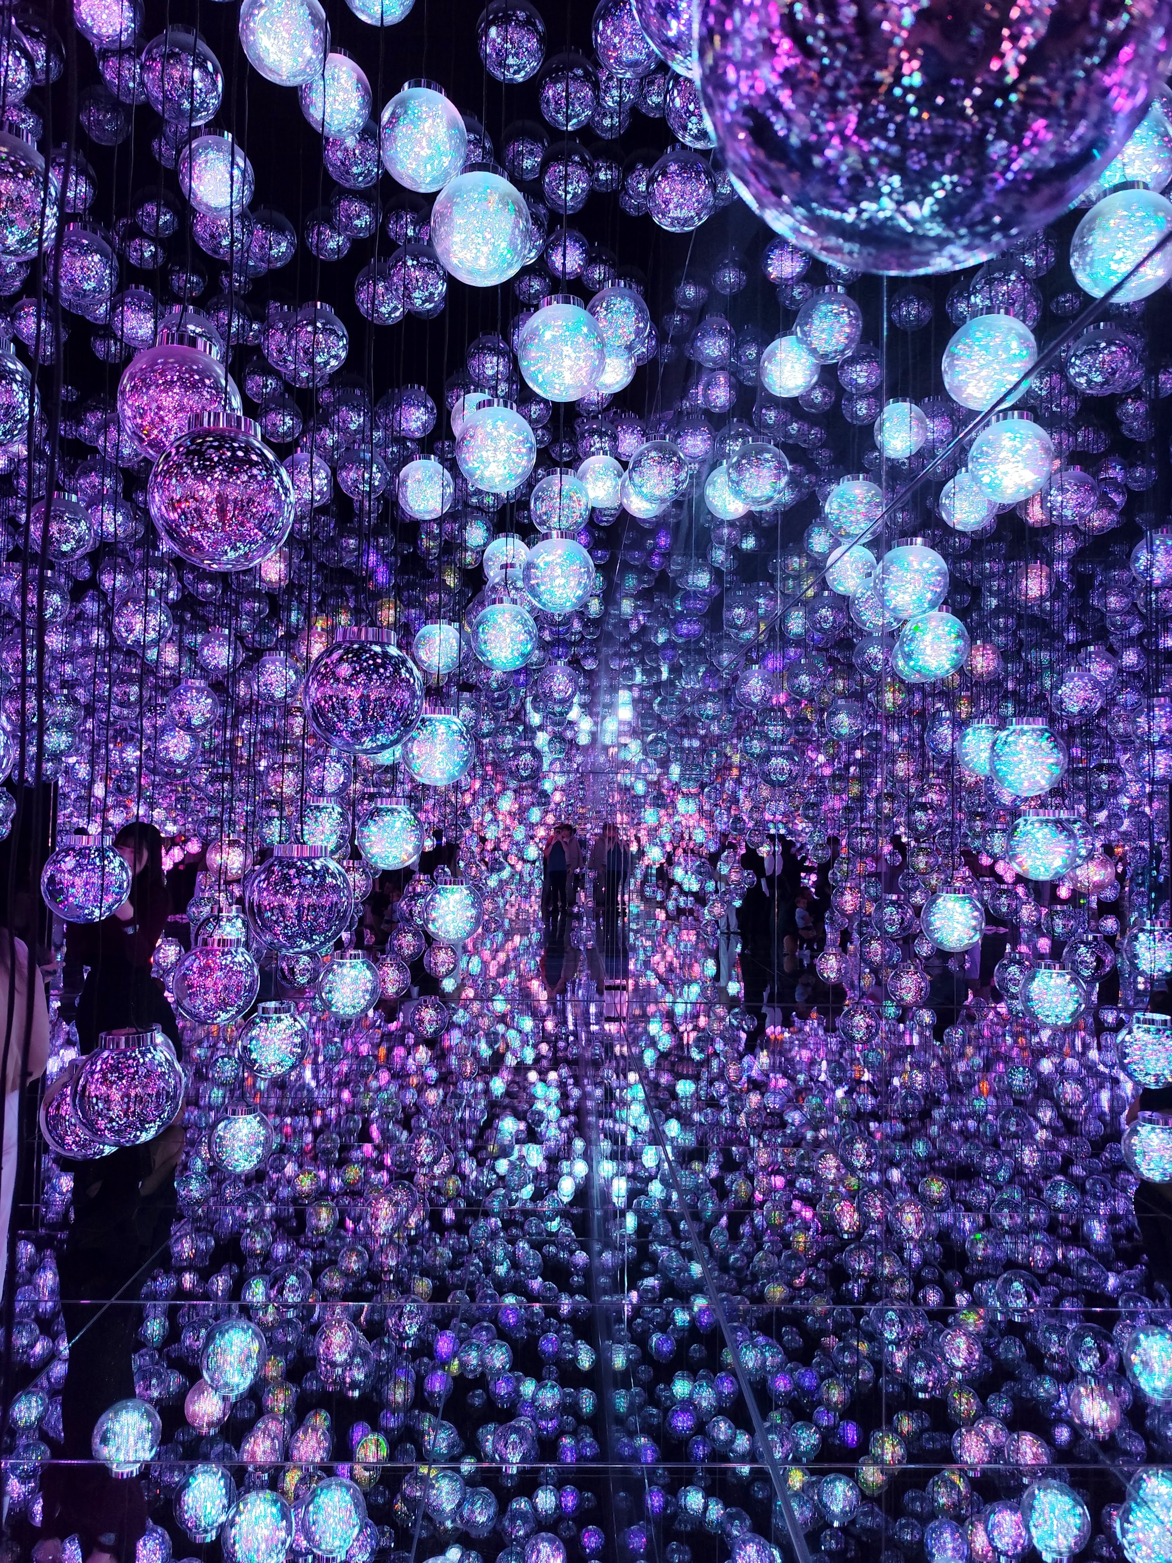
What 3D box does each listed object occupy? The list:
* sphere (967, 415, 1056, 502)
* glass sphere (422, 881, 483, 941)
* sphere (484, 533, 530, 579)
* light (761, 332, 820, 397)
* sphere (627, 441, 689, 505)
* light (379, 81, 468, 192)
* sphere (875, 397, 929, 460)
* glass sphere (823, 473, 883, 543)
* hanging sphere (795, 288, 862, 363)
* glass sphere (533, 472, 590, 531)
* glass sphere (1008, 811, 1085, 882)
[{"bbox_3d":[1.236,-0.938,3.024,0.230,0.250,0.230,-1,-3,22],"label":"sphere"},{"bbox_3d":[-0.545,0.528,4.256,0.243,0.253,0.243,1,-3,-7],"label":"glass sphere"},{"bbox_3d":[-0.357,-1.039,4.788,0.230,0.250,0.230,0,-3,-4],"label":"sphere"},{"bbox_3d":[0.801,-1.637,4.073,0.230,0.250,0.230,-1,-3,11],"label":"light"},{"bbox_3d":[0.301,-1.299,4.339,0.243,0.253,0.243,1,-3,4],"label":"sphere"},{"bbox_3d":[-0.440,-1.748,2.832,0.230,0.250,0.230,0,-3,-9],"label":"light"},{"bbox_3d":[1.412,-1.577,4.650,0.230,0.250,0.230,-1,-3,17],"label":"sphere"},{"bbox_3d":[1.132,-1.149,4.395,0.243,0.253,0.243,0,-3,14],"label":"glass sphere"},{"bbox_3d":[0.845,-1.591,3.623,0.230,0.250,0.230,-1,-3,13],"label":"hanging sphere"},{"bbox_3d":[-0.104,-1.142,4.272,0.243,0.253,0.243,1,-3,-2],"label":"glass sphere"},{"bbox_3d":[1.604,0.227,3.656,0.230,0.250,0.230,-1,-3,24],"label":"glass sphere"}]

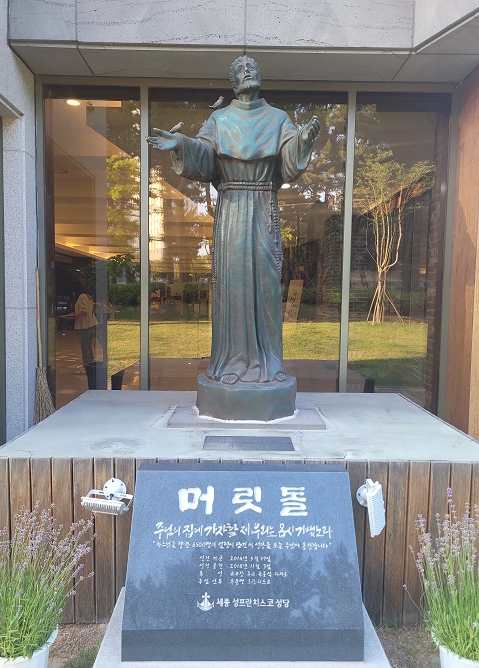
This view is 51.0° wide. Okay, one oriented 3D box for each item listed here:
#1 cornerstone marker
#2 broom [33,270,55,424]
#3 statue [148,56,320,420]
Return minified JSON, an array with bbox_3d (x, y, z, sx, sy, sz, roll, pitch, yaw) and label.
[{"bbox_3d":[0.017,0.905,2.055,0.905,0.619,0.400,1,4,-1],"label":"cornerstone marker"},{"bbox_3d":[-1.545,0.310,3.954,0.300,1.631,0.170,-3,0,-1],"label":"broom"},{"bbox_3d":[-0.044,-0.605,3.163,1.000,2.190,0.660,1,4,-1],"label":"statue"}]

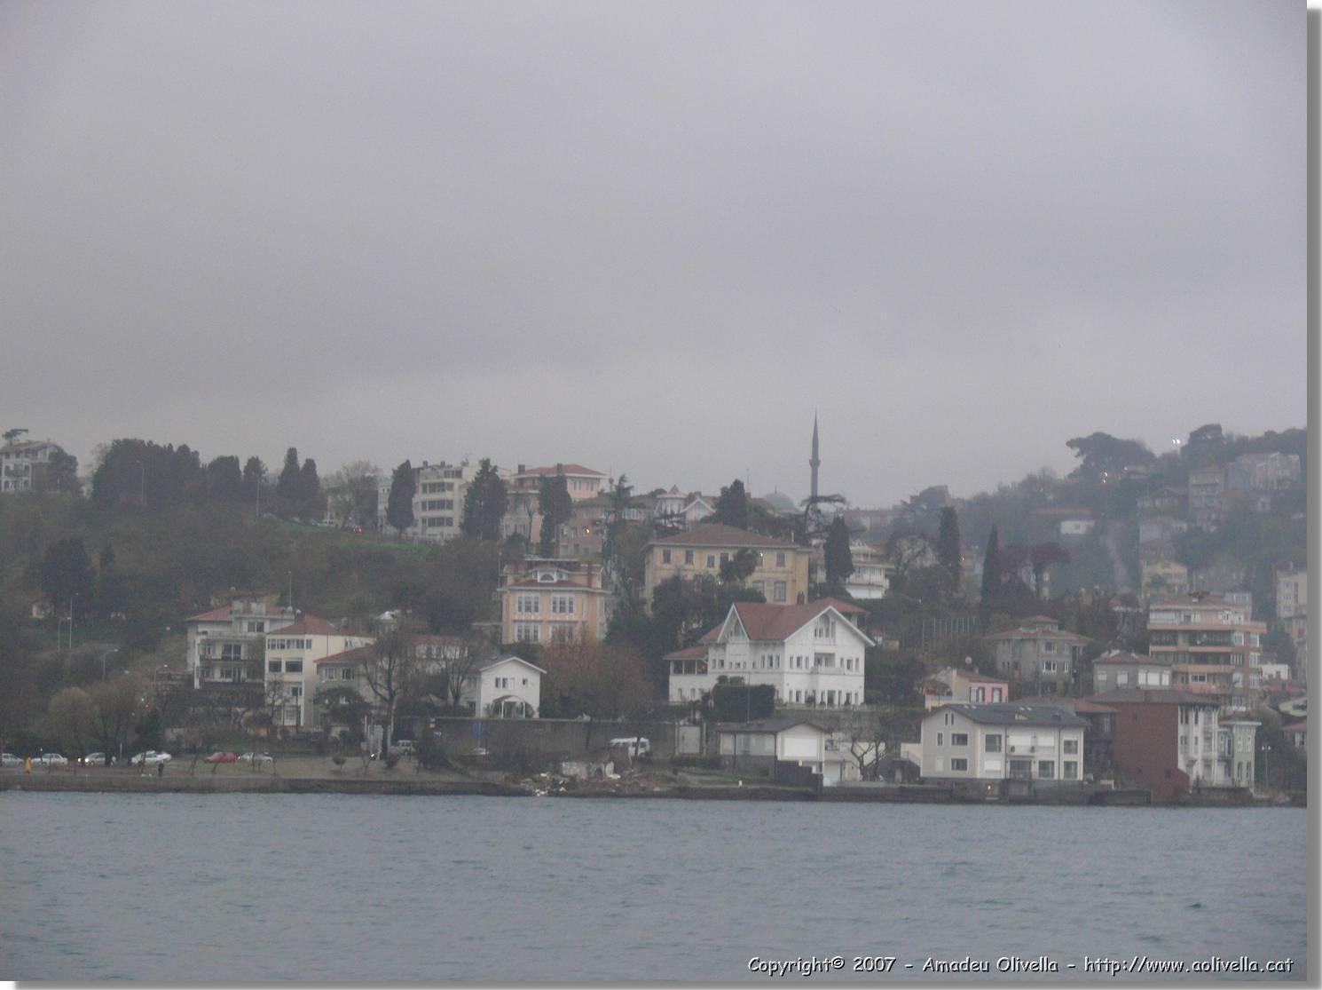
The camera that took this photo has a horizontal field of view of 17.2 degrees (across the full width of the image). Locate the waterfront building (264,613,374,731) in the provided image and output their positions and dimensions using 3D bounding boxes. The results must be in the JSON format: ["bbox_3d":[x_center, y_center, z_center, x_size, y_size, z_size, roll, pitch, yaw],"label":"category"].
[{"bbox_3d":[-42.770,22.400,545.870,8.760,14.190,10.310,-2,-5,44],"label":"waterfront building"}]

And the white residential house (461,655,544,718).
[{"bbox_3d":[-20.480,25.031,568.000,8.300,8.000,8.500,2,-4,-20],"label":"white residential house"}]

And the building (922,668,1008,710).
[{"bbox_3d":[38.890,25.330,558.070,7.090,6.300,8.340,4,-5,-41],"label":"building"}]

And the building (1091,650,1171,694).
[{"bbox_3d":[61.410,24.180,568.180,7.060,7.480,7.840,4,-4,-39],"label":"building"}]

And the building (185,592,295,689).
[{"bbox_3d":[-54.270,19.310,563.000,12.500,12.400,10.500,2,-3,-17],"label":"building"}]

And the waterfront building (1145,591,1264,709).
[{"bbox_3d":[77.342,22.371,618.000,13.500,16.800,13.000,0,-4,20],"label":"waterfront building"}]

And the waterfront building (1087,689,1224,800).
[{"bbox_3d":[60.360,30.370,532.730,13.910,13.000,8.760,-2,-5,44],"label":"waterfront building"}]

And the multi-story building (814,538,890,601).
[{"bbox_3d":[30.462,12.066,695.000,9.500,10.000,9.000,4,-4,-37],"label":"multi-story building"}]

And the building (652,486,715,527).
[{"bbox_3d":[3.951,2.501,760.000,10.000,8.500,10.000,1,-3,7],"label":"building"}]

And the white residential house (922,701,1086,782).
[{"bbox_3d":[41.570,29.900,528.530,16.460,9.270,11.760,4,-4,-33],"label":"white residential house"}]

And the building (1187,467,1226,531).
[{"bbox_3d":[128.904,1.179,1030.000,8.500,15.000,10.000,0,-3,12],"label":"building"}]

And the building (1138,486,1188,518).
[{"bbox_3d":[110.820,1.700,963.650,8.650,6.440,7.210,3,-4,-23],"label":"building"}]

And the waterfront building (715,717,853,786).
[{"bbox_3d":[15.808,32.974,558.000,12.500,8.300,13.500,3,-4,-27],"label":"waterfront building"}]

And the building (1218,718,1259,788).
[{"bbox_3d":[75.009,33.624,569.000,5.300,9.200,6.500,2,-4,-19],"label":"building"}]

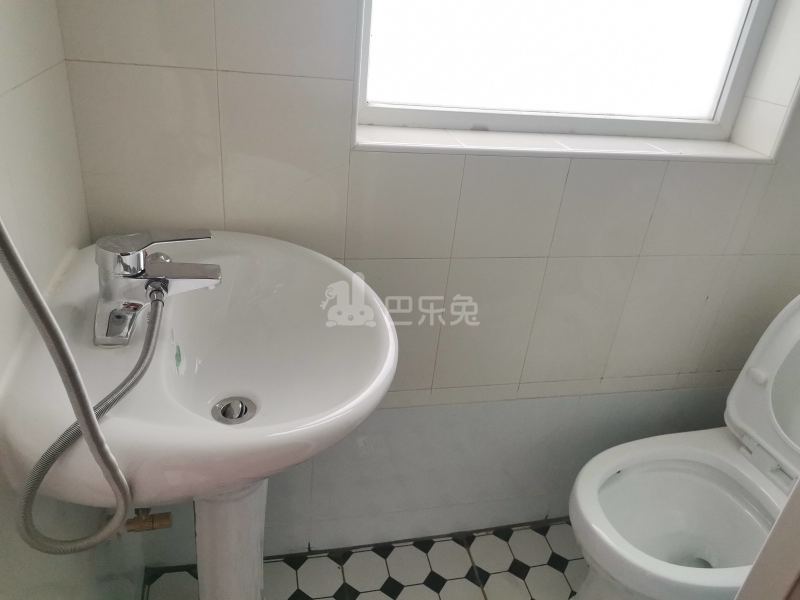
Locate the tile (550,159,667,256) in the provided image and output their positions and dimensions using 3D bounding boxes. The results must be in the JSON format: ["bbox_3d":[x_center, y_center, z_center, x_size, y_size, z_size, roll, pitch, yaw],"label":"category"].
[{"bbox_3d":[0.394,-0.172,1.145,0.200,0.193,0.010,-1,29,-14],"label":"tile"}]

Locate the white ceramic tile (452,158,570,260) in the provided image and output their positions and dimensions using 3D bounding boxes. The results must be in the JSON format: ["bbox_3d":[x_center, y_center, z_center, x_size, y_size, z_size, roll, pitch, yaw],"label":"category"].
[{"bbox_3d":[0.199,-0.167,1.097,0.200,0.193,0.010,-1,29,-14],"label":"white ceramic tile"}]

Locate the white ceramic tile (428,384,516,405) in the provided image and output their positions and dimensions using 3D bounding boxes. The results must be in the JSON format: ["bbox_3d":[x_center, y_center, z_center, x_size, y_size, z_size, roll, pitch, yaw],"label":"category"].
[{"bbox_3d":[0.161,0.200,1.292,0.200,0.042,0.010,-1,29,-14],"label":"white ceramic tile"}]

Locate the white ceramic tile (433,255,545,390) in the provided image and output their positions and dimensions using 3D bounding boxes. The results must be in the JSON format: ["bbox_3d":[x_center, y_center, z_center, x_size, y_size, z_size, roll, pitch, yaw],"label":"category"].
[{"bbox_3d":[0.177,0.049,1.213,0.200,0.300,0.010,-2,29,-14],"label":"white ceramic tile"}]

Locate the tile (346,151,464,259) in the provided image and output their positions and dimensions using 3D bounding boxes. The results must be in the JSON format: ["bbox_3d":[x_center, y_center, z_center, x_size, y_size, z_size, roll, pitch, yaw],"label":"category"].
[{"bbox_3d":[0.005,-0.162,1.050,0.200,0.193,0.010,-1,29,-14],"label":"tile"}]

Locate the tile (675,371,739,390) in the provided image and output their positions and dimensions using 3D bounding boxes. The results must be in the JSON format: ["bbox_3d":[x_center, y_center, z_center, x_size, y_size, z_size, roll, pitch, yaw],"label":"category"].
[{"bbox_3d":[0.744,0.185,1.435,0.200,0.042,0.010,-1,29,-14],"label":"tile"}]

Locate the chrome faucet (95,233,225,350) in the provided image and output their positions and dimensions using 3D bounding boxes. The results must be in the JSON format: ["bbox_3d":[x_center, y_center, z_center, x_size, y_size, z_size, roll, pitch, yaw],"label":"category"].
[{"bbox_3d":[-0.289,-0.031,0.721,0.142,0.105,0.140,-1,29,-14],"label":"chrome faucet"}]

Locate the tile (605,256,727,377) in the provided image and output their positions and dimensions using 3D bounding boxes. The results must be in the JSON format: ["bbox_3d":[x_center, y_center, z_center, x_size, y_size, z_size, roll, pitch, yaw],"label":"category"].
[{"bbox_3d":[0.565,0.040,1.308,0.200,0.300,0.010,-1,29,-14],"label":"tile"}]

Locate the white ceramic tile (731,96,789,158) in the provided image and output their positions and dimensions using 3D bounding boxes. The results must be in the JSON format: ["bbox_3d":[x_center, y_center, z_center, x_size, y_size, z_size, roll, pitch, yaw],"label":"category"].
[{"bbox_3d":[0.726,-0.349,1.209,0.010,0.095,0.118,-1,29,-14],"label":"white ceramic tile"}]

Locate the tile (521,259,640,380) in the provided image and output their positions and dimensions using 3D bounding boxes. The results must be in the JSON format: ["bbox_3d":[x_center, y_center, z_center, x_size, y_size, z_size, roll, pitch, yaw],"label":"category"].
[{"bbox_3d":[0.371,0.045,1.260,0.200,0.300,0.010,-1,29,-14],"label":"tile"}]

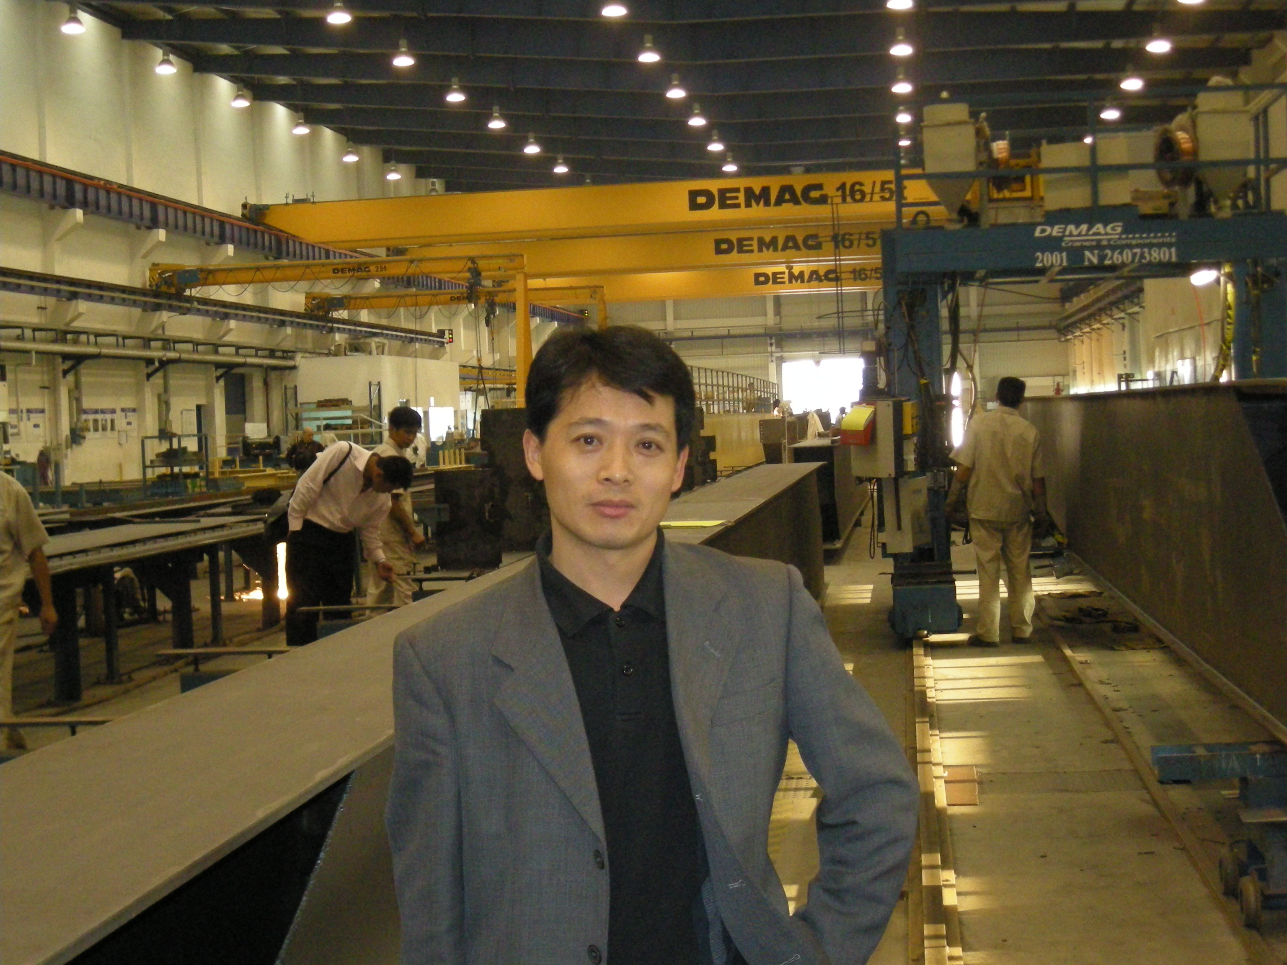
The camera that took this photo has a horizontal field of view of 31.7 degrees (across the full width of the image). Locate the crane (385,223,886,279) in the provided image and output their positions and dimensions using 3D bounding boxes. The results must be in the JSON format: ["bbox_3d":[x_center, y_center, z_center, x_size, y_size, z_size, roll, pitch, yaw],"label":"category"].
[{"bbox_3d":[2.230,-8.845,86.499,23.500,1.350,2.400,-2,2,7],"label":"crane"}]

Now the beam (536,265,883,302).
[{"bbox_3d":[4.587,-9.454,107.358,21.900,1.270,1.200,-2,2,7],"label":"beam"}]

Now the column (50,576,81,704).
[{"bbox_3d":[-3.450,0.908,13.560,0.115,0.800,0.110,-2,2,7],"label":"column"}]

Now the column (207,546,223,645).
[{"bbox_3d":[-3.202,0.827,17.004,0.065,0.760,0.080,-2,2,7],"label":"column"}]

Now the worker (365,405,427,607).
[{"bbox_3d":[-1.504,0.380,13.700,0.400,1.680,0.490,-1,2,38],"label":"worker"}]

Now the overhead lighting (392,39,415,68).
[{"bbox_3d":[-5.630,-10.097,53.235,0.500,0.620,0.500,-2,2,7],"label":"overhead lighting"}]

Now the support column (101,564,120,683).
[{"bbox_3d":[-3.436,0.894,14.645,0.065,0.770,0.080,-2,2,7],"label":"support column"}]

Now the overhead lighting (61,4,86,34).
[{"bbox_3d":[-12.055,-9.807,47.855,0.500,0.620,0.500,-2,2,7],"label":"overhead lighting"}]

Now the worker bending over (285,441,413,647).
[{"bbox_3d":[-1.736,0.496,13.301,0.630,1.490,0.480,-2,2,28],"label":"worker bending over"}]

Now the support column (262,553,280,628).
[{"bbox_3d":[-2.976,0.818,18.114,0.115,0.700,0.110,-2,2,7],"label":"support column"}]

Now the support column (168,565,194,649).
[{"bbox_3d":[-3.201,0.879,15.768,0.115,0.720,0.110,-2,2,7],"label":"support column"}]

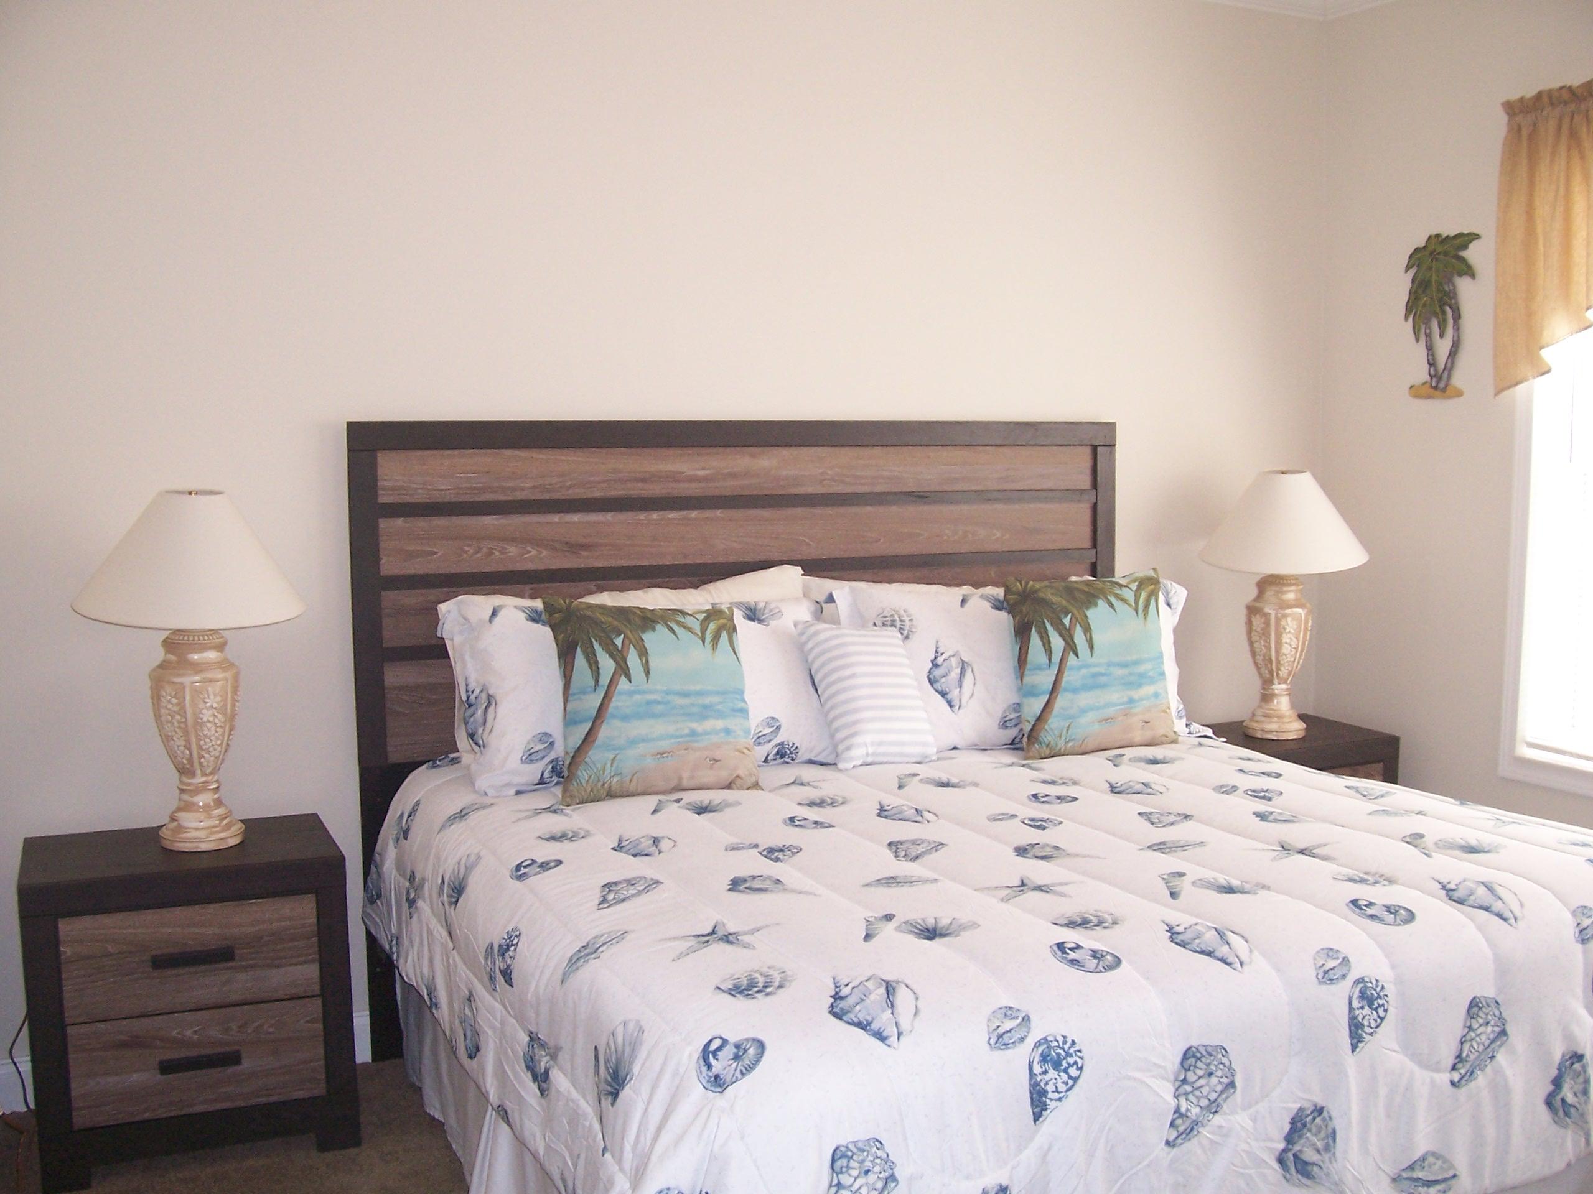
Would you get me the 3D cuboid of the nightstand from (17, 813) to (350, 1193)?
[{"bbox_3d":[-1.222,0.793,3.145,0.611,0.611,0.400,-3,6,-25],"label":"nightstand"}]

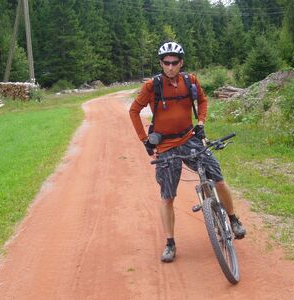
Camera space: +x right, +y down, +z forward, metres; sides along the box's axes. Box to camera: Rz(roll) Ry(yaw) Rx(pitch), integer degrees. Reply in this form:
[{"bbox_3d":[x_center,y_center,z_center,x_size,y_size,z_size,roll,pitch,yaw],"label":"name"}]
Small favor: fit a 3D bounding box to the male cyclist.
[{"bbox_3d":[0.336,-0.005,5.760,0.950,1.780,0.560,0,6,2],"label":"male cyclist"}]

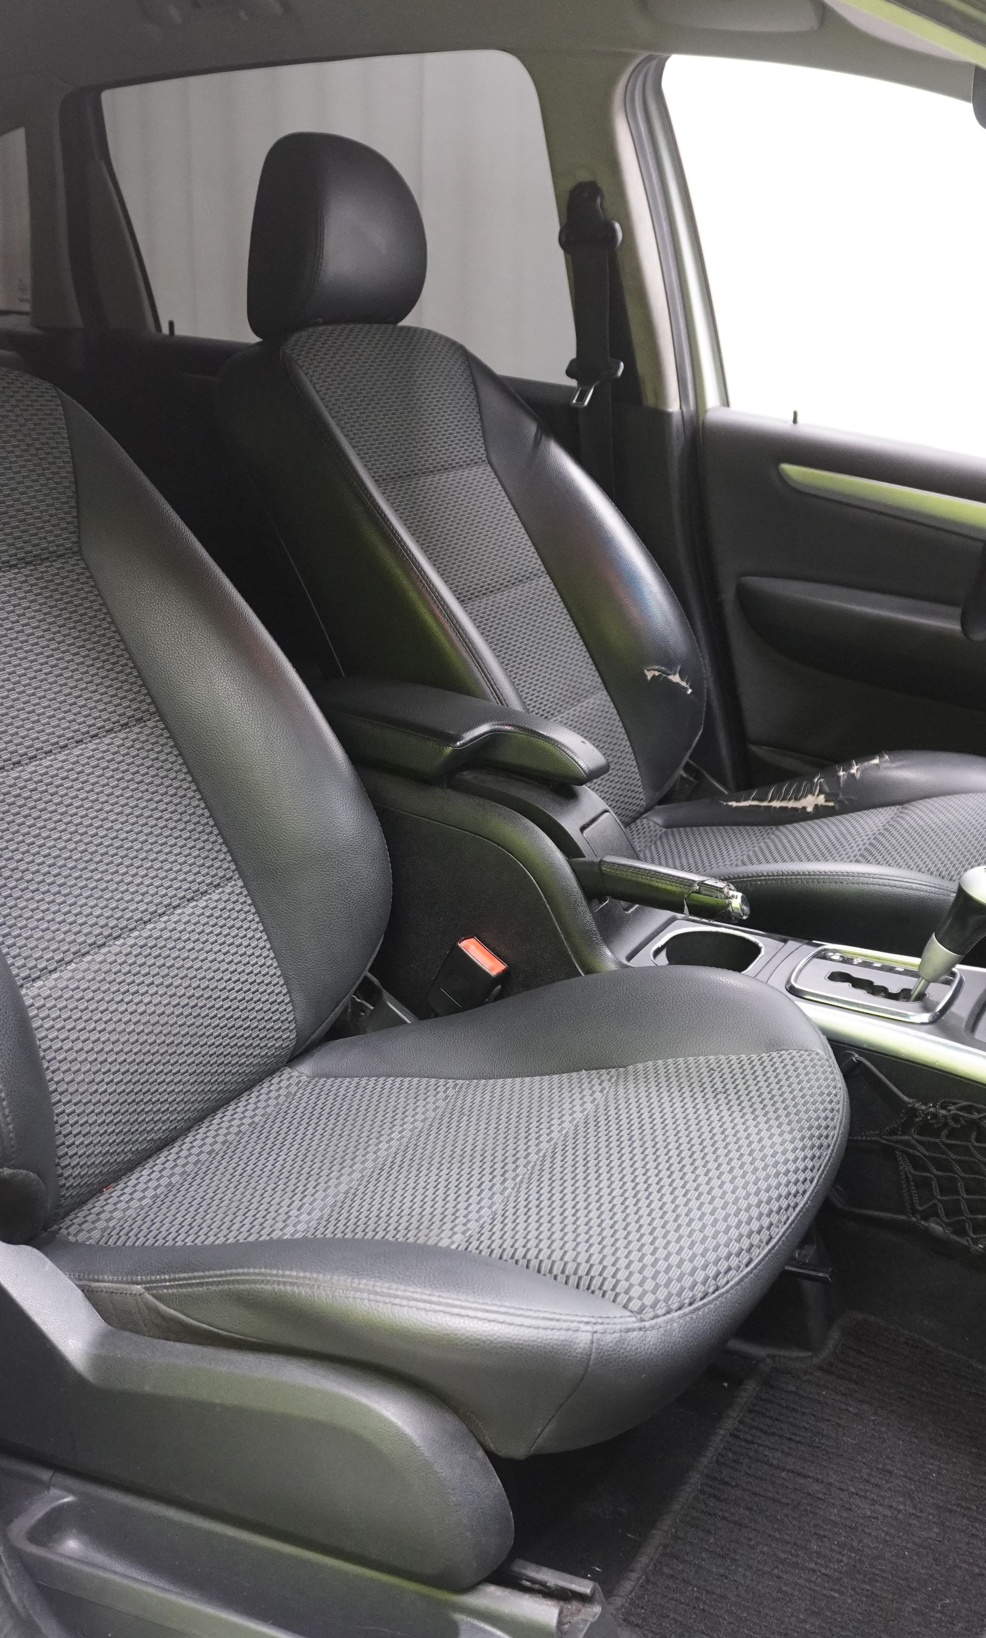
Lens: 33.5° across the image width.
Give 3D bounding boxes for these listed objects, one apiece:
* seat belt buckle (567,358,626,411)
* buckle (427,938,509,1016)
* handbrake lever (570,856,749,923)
[{"bbox_3d":[0.123,-0.533,2.002,0.070,0.066,0.022,8,21,19],"label":"seat belt buckle"},{"bbox_3d":[-0.030,0.149,1.451,0.048,0.085,0.028,37,32,15],"label":"buckle"},{"bbox_3d":[0.137,0.060,1.423,0.175,0.043,0.036,12,22,27],"label":"handbrake lever"}]

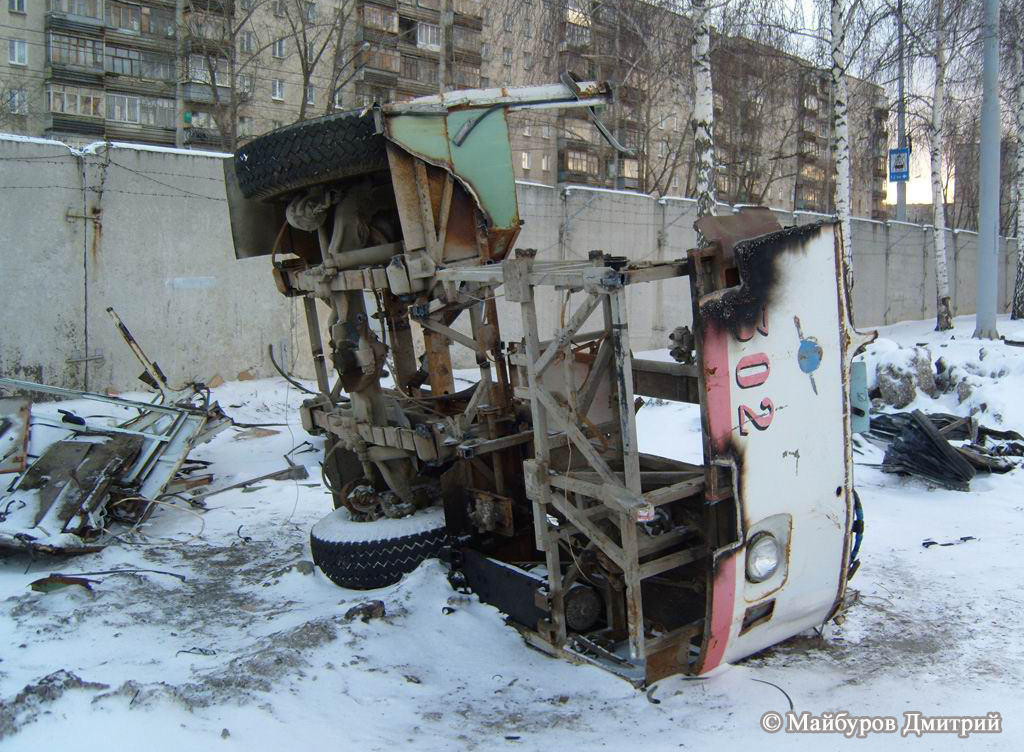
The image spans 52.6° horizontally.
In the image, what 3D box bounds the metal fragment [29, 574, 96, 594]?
[{"bbox_3d":[-2.331,1.084,5.370,0.340,0.080,0.120,1,5,12],"label":"metal fragment"}]

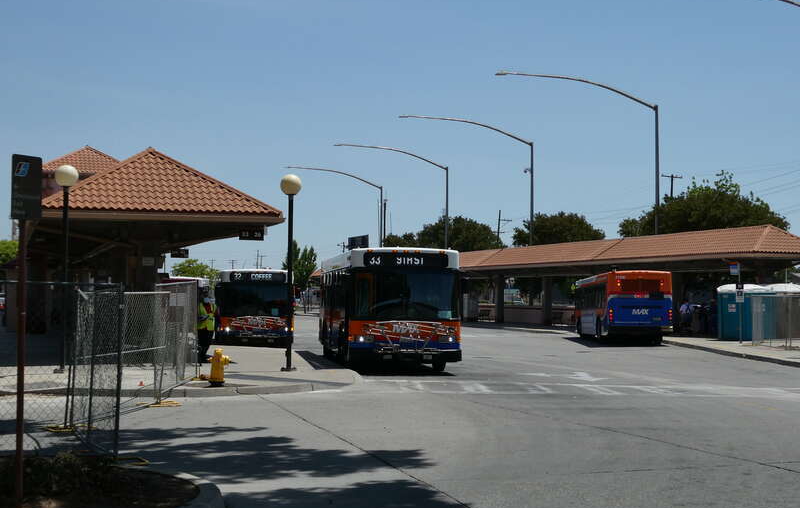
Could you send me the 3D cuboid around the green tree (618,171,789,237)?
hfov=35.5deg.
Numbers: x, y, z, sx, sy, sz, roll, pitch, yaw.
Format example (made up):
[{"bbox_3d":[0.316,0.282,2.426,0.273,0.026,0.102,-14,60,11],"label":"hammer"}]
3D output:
[{"bbox_3d":[16.537,-0.409,68.000,9.200,8.800,8.800,0,-2,0],"label":"green tree"}]

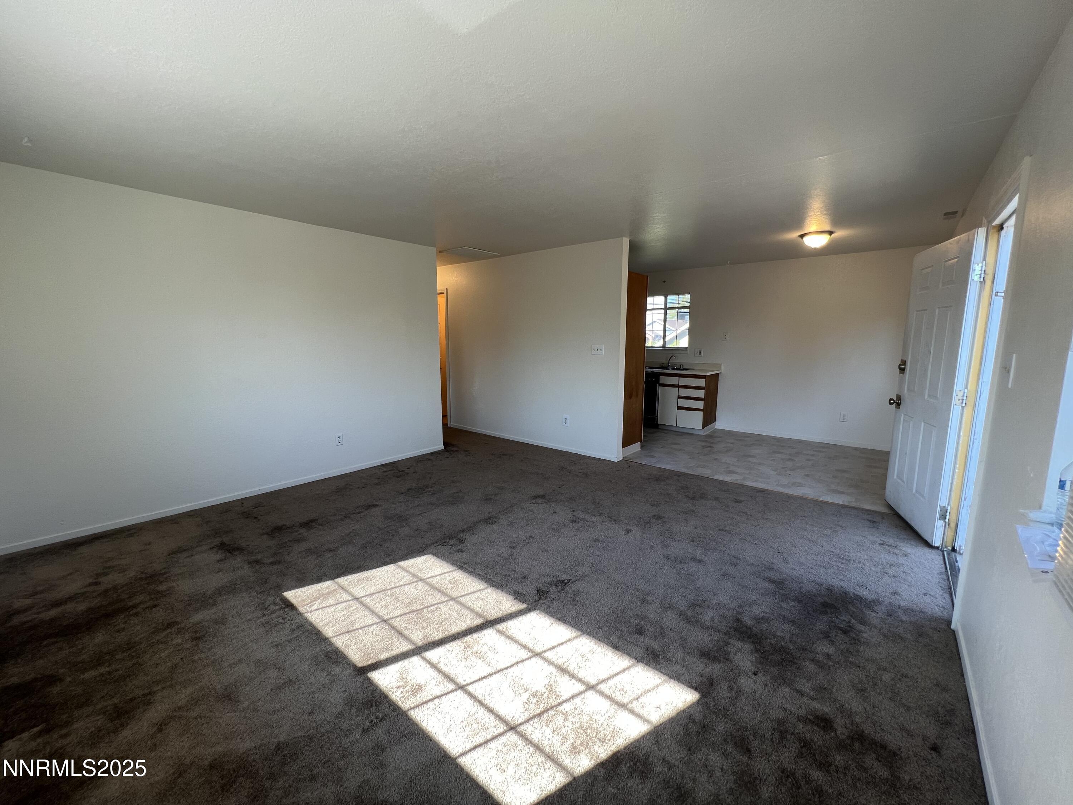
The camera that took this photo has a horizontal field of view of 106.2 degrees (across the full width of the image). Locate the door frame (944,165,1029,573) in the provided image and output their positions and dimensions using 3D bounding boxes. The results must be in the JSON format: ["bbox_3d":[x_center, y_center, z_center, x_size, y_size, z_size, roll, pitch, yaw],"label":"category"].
[{"bbox_3d":[2.388,-0.008,2.129,0.150,2.100,1.080,7,11,41],"label":"door frame"}]

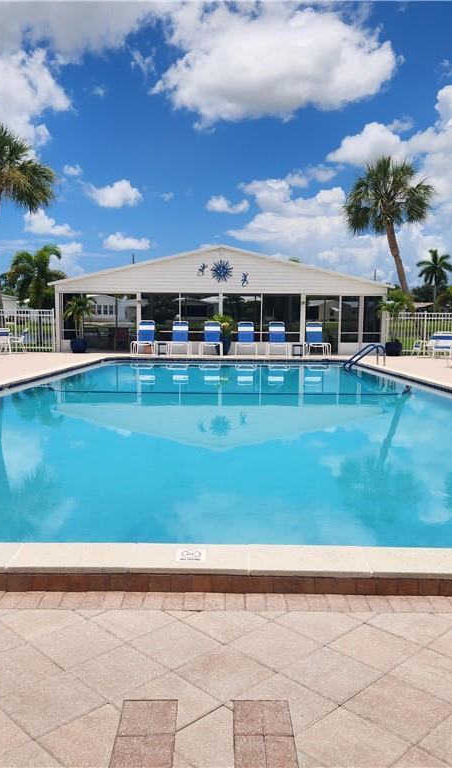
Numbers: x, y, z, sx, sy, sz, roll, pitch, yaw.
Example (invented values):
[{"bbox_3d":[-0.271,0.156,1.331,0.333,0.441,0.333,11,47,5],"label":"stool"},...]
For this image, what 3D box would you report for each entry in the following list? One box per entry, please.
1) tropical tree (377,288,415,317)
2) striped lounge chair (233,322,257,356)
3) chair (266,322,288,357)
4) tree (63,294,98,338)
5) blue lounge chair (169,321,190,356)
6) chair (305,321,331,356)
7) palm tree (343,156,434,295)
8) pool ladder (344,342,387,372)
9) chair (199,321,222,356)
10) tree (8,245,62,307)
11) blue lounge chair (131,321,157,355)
[{"bbox_3d":[5.504,-2.164,21.887,1.250,1.800,1.250,1,6,0],"label":"tropical tree"},{"bbox_3d":[0.622,-1.397,21.168,0.660,1.060,1.500,1,6,0],"label":"striped lounge chair"},{"bbox_3d":[1.743,-1.555,23.165,0.710,1.110,1.640,1,6,1],"label":"chair"},{"bbox_3d":[-5.124,-2.249,23.701,1.200,1.700,1.200,1,6,0],"label":"tree"},{"bbox_3d":[-1.428,-1.419,21.168,0.660,1.060,1.500,1,6,0],"label":"blue lounge chair"},{"bbox_3d":[2.946,-1.394,21.669,0.680,1.090,1.600,1,6,0],"label":"chair"},{"bbox_3d":[6.809,-5.481,28.883,3.800,8.111,3.800,0,6,0],"label":"palm tree"},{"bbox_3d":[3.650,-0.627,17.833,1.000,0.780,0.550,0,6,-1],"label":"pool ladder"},{"bbox_3d":[-0.467,-1.572,23.163,0.710,1.110,1.640,0,6,0],"label":"chair"},{"bbox_3d":[-9.447,-4.615,34.719,3.000,5.100,3.000,1,6,0],"label":"tree"},{"bbox_3d":[-2.525,-1.431,21.168,0.660,1.060,1.500,1,6,0],"label":"blue lounge chair"}]

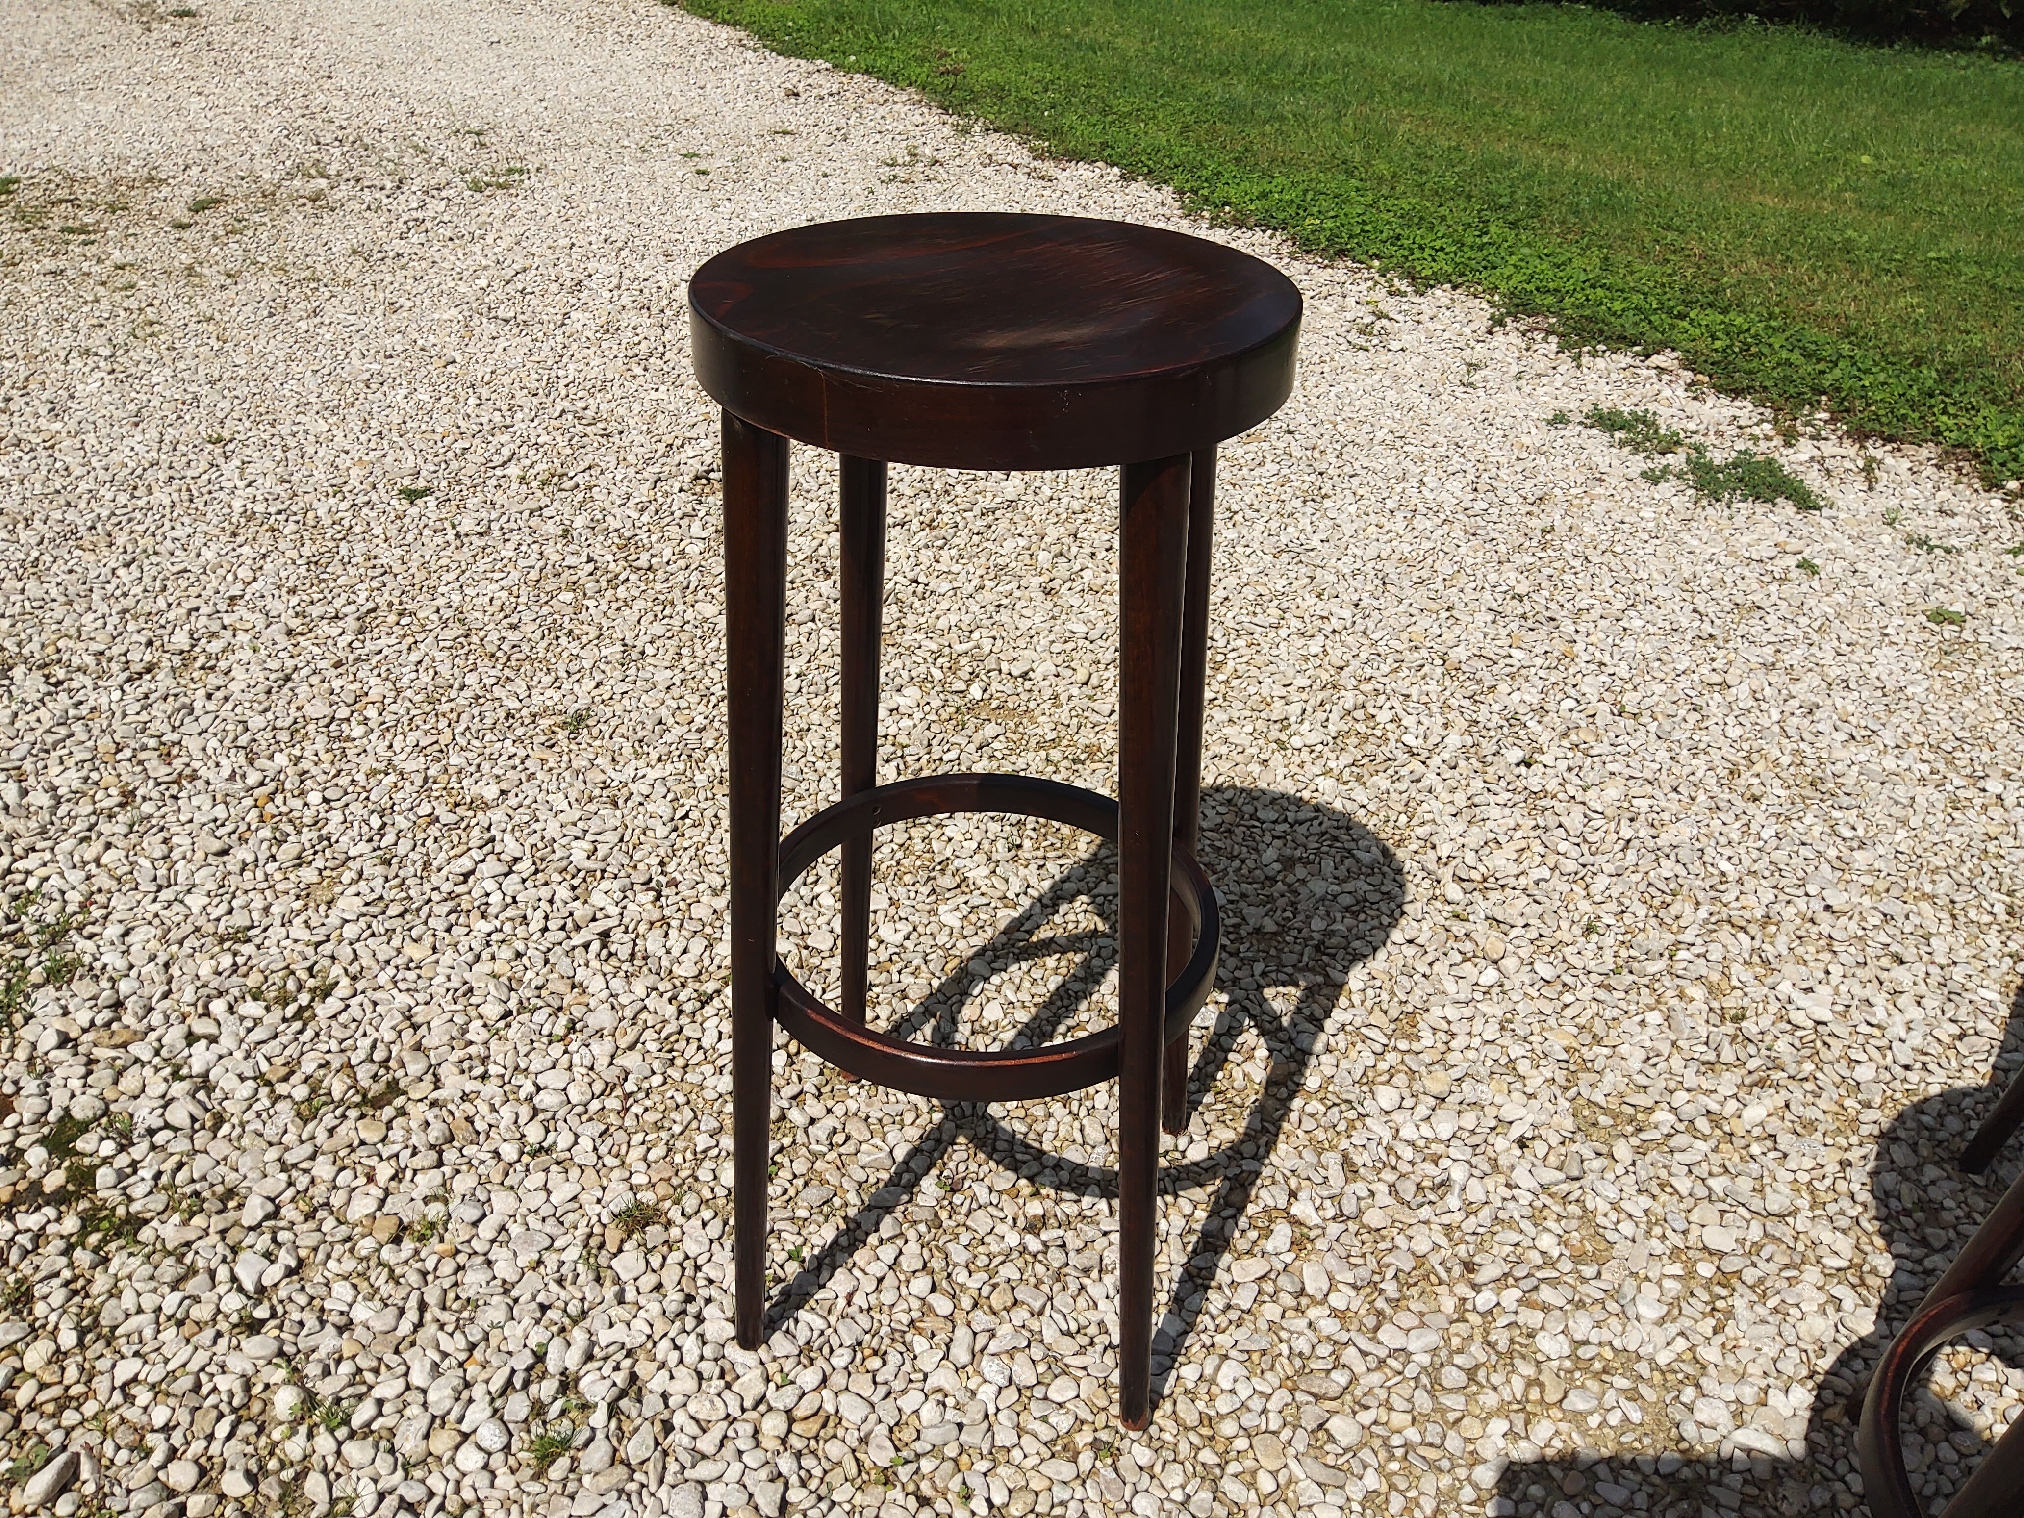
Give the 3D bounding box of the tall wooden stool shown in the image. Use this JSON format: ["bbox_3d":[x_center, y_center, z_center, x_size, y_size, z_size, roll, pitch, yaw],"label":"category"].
[{"bbox_3d":[-0.019,0.067,1.085,0.347,0.804,0.347,7,33,8],"label":"tall wooden stool"}]

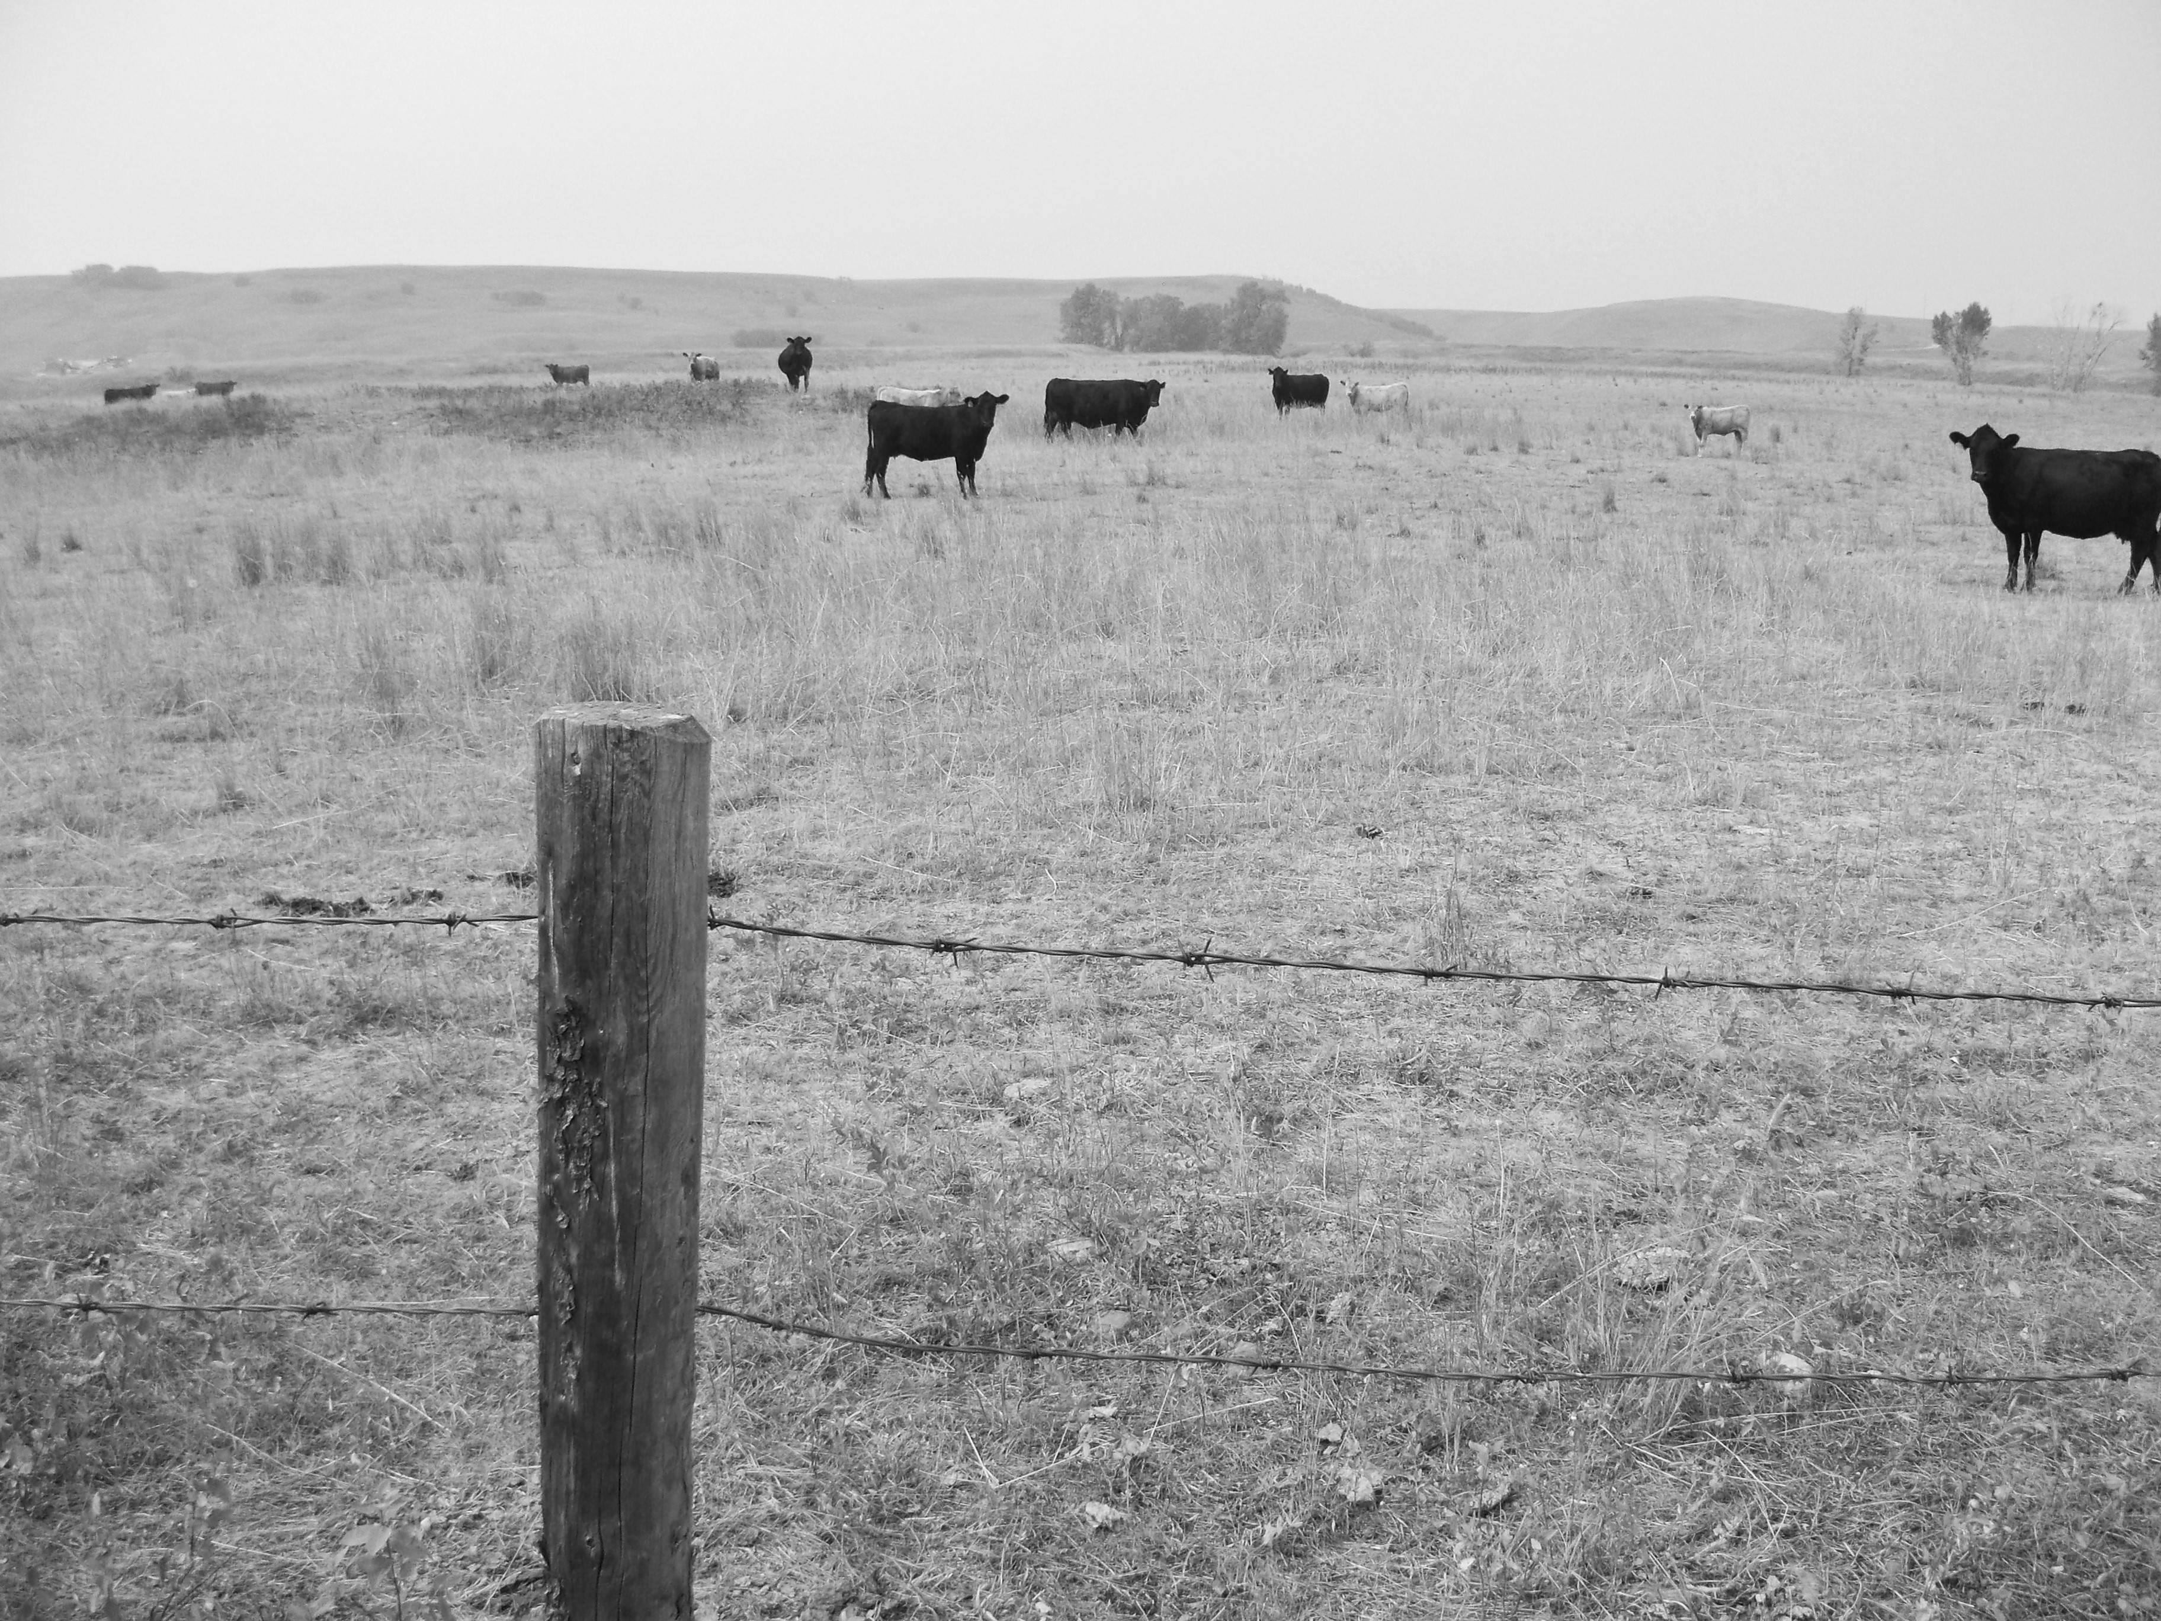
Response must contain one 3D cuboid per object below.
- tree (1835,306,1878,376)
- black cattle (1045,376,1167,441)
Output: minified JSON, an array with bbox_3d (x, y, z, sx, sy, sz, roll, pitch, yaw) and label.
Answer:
[{"bbox_3d":[79.276,-47.919,185.000,4.500,7.100,4.500,9,16,27],"label":"tree"},{"bbox_3d":[0.444,-7.467,34.000,2.250,1.350,0.750,3,14,9],"label":"black cattle"}]

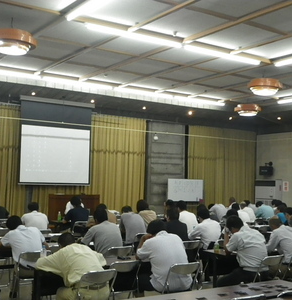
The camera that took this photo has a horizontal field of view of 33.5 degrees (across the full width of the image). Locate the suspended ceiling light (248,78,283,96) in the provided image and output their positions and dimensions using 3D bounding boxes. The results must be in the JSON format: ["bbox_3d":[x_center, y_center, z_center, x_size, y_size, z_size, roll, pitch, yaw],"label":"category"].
[{"bbox_3d":[3.266,-1.719,13.264,0.950,0.380,0.950,1,-4,0],"label":"suspended ceiling light"}]

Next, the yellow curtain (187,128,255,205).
[{"bbox_3d":[3.461,1.111,21.660,4.087,4.058,0.200,4,-4,-33],"label":"yellow curtain"}]

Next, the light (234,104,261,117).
[{"bbox_3d":[3.545,-1.377,16.917,0.890,0.340,0.890,1,-4,0],"label":"light"}]

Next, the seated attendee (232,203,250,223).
[{"bbox_3d":[2.371,1.915,11.986,0.540,1.220,0.800,3,-5,-35],"label":"seated attendee"}]

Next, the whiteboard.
[{"bbox_3d":[1.590,1.619,19.500,1.810,0.920,0.060,4,-4,-34],"label":"whiteboard"}]

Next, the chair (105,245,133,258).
[{"bbox_3d":[-0.518,1.754,6.986,0.460,0.770,0.480,3,-5,-35],"label":"chair"}]

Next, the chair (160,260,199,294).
[{"bbox_3d":[0.339,1.683,5.679,0.460,0.770,0.490,4,-5,-37],"label":"chair"}]

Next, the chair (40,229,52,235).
[{"bbox_3d":[-2.010,1.816,8.776,0.460,0.770,0.480,4,-5,-35],"label":"chair"}]

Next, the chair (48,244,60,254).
[{"bbox_3d":[-1.304,1.766,7.112,0.460,0.760,0.470,4,-4,-33],"label":"chair"}]

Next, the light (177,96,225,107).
[{"bbox_3d":[1.972,-1.762,17.453,2.345,0.110,0.110,4,-4,-33],"label":"light"}]

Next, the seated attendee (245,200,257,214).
[{"bbox_3d":[2.960,2.100,14.470,0.480,1.240,0.780,4,-5,-35],"label":"seated attendee"}]

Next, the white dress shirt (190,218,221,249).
[{"bbox_3d":[1.072,1.498,8.699,0.530,0.600,0.460,4,-4,-34],"label":"white dress shirt"}]

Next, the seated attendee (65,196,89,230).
[{"bbox_3d":[-1.631,1.760,11.358,0.540,1.320,0.780,4,-4,-34],"label":"seated attendee"}]

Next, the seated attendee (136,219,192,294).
[{"bbox_3d":[0.189,1.527,6.085,0.580,1.270,0.820,4,-4,-34],"label":"seated attendee"}]

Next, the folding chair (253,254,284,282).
[{"bbox_3d":[1.599,1.813,6.657,0.460,0.760,0.470,4,-4,-33],"label":"folding chair"}]

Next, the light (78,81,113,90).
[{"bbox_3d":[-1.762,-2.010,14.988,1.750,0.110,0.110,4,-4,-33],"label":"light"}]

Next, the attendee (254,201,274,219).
[{"bbox_3d":[3.090,1.963,12.547,0.540,1.220,0.800,3,-5,-35],"label":"attendee"}]

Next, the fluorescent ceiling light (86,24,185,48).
[{"bbox_3d":[-0.188,-2.312,9.912,2.380,0.120,0.160,3,-5,-35],"label":"fluorescent ceiling light"}]

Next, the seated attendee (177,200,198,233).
[{"bbox_3d":[0.771,1.716,9.980,0.500,1.320,0.800,4,-4,-33],"label":"seated attendee"}]

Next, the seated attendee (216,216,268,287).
[{"bbox_3d":[1.352,1.518,6.572,0.520,1.260,0.850,4,-5,-35],"label":"seated attendee"}]

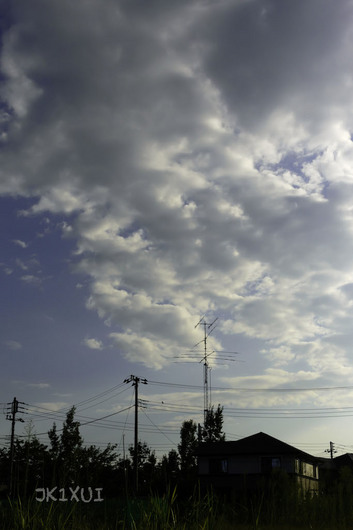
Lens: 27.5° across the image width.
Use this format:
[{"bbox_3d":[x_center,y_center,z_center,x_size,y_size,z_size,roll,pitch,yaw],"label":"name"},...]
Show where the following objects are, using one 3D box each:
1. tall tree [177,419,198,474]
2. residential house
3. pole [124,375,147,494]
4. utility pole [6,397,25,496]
[{"bbox_3d":[1.415,22.515,81.005,2.400,10.257,2.400,0,-18,0],"label":"tall tree"},{"bbox_3d":[9.005,22.135,77.353,11.000,8.600,12.800,-7,-19,20],"label":"residential house"},{"bbox_3d":[-3.414,15.518,62.181,1.900,12.000,0.900,0,-18,0],"label":"pole"},{"bbox_3d":[-17.077,19.860,75.181,1.850,12.000,0.900,0,-18,0],"label":"utility pole"}]

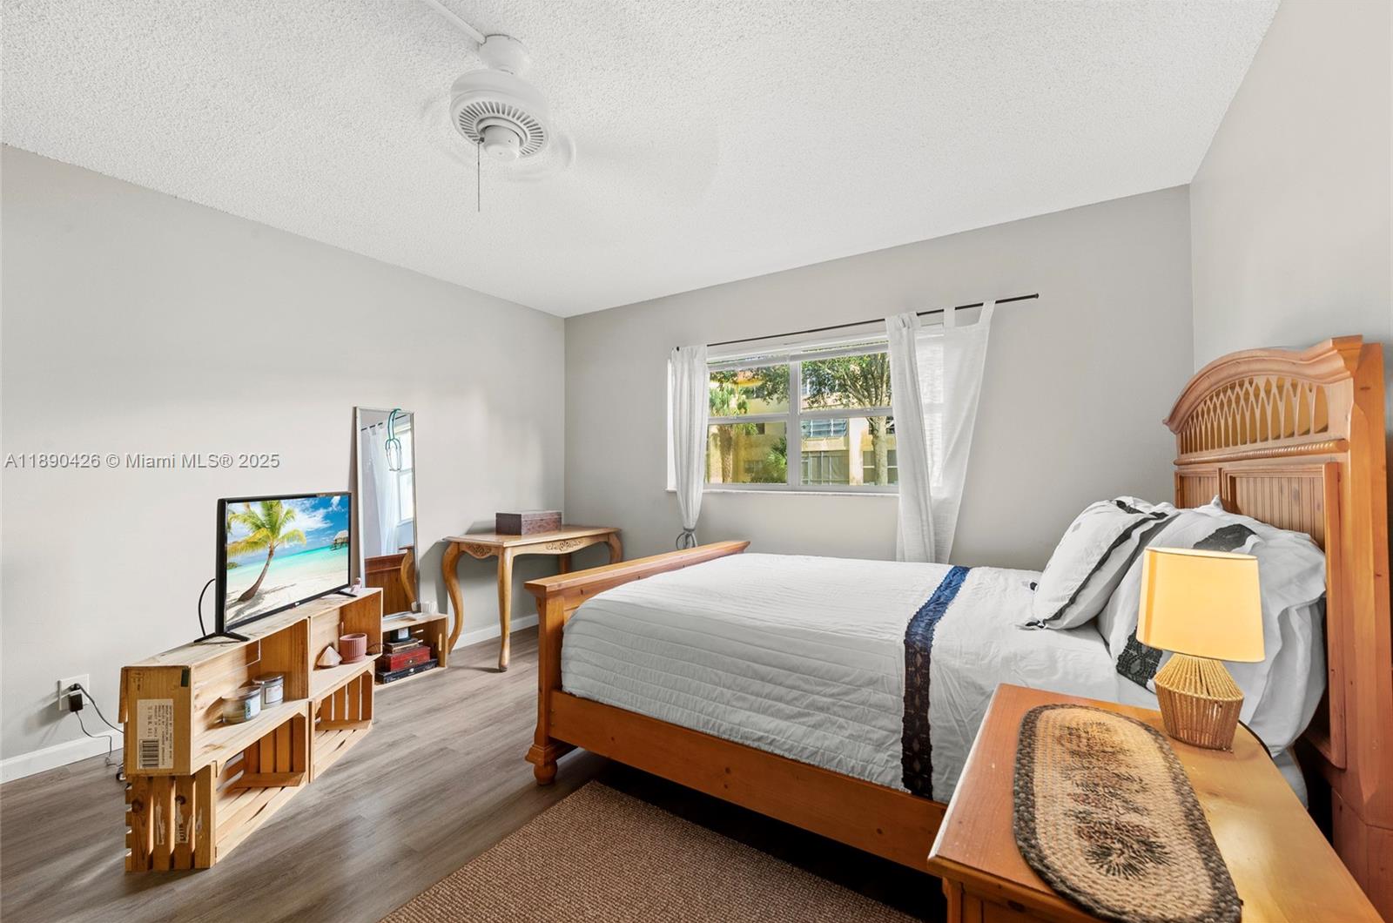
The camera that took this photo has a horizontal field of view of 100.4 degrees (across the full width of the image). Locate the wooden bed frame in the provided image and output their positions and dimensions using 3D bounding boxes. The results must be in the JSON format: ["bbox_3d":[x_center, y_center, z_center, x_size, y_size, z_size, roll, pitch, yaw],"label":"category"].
[{"bbox_3d":[0.697,0.460,2.326,2.250,1.505,1.700,-1,-1,33],"label":"wooden bed frame"}]

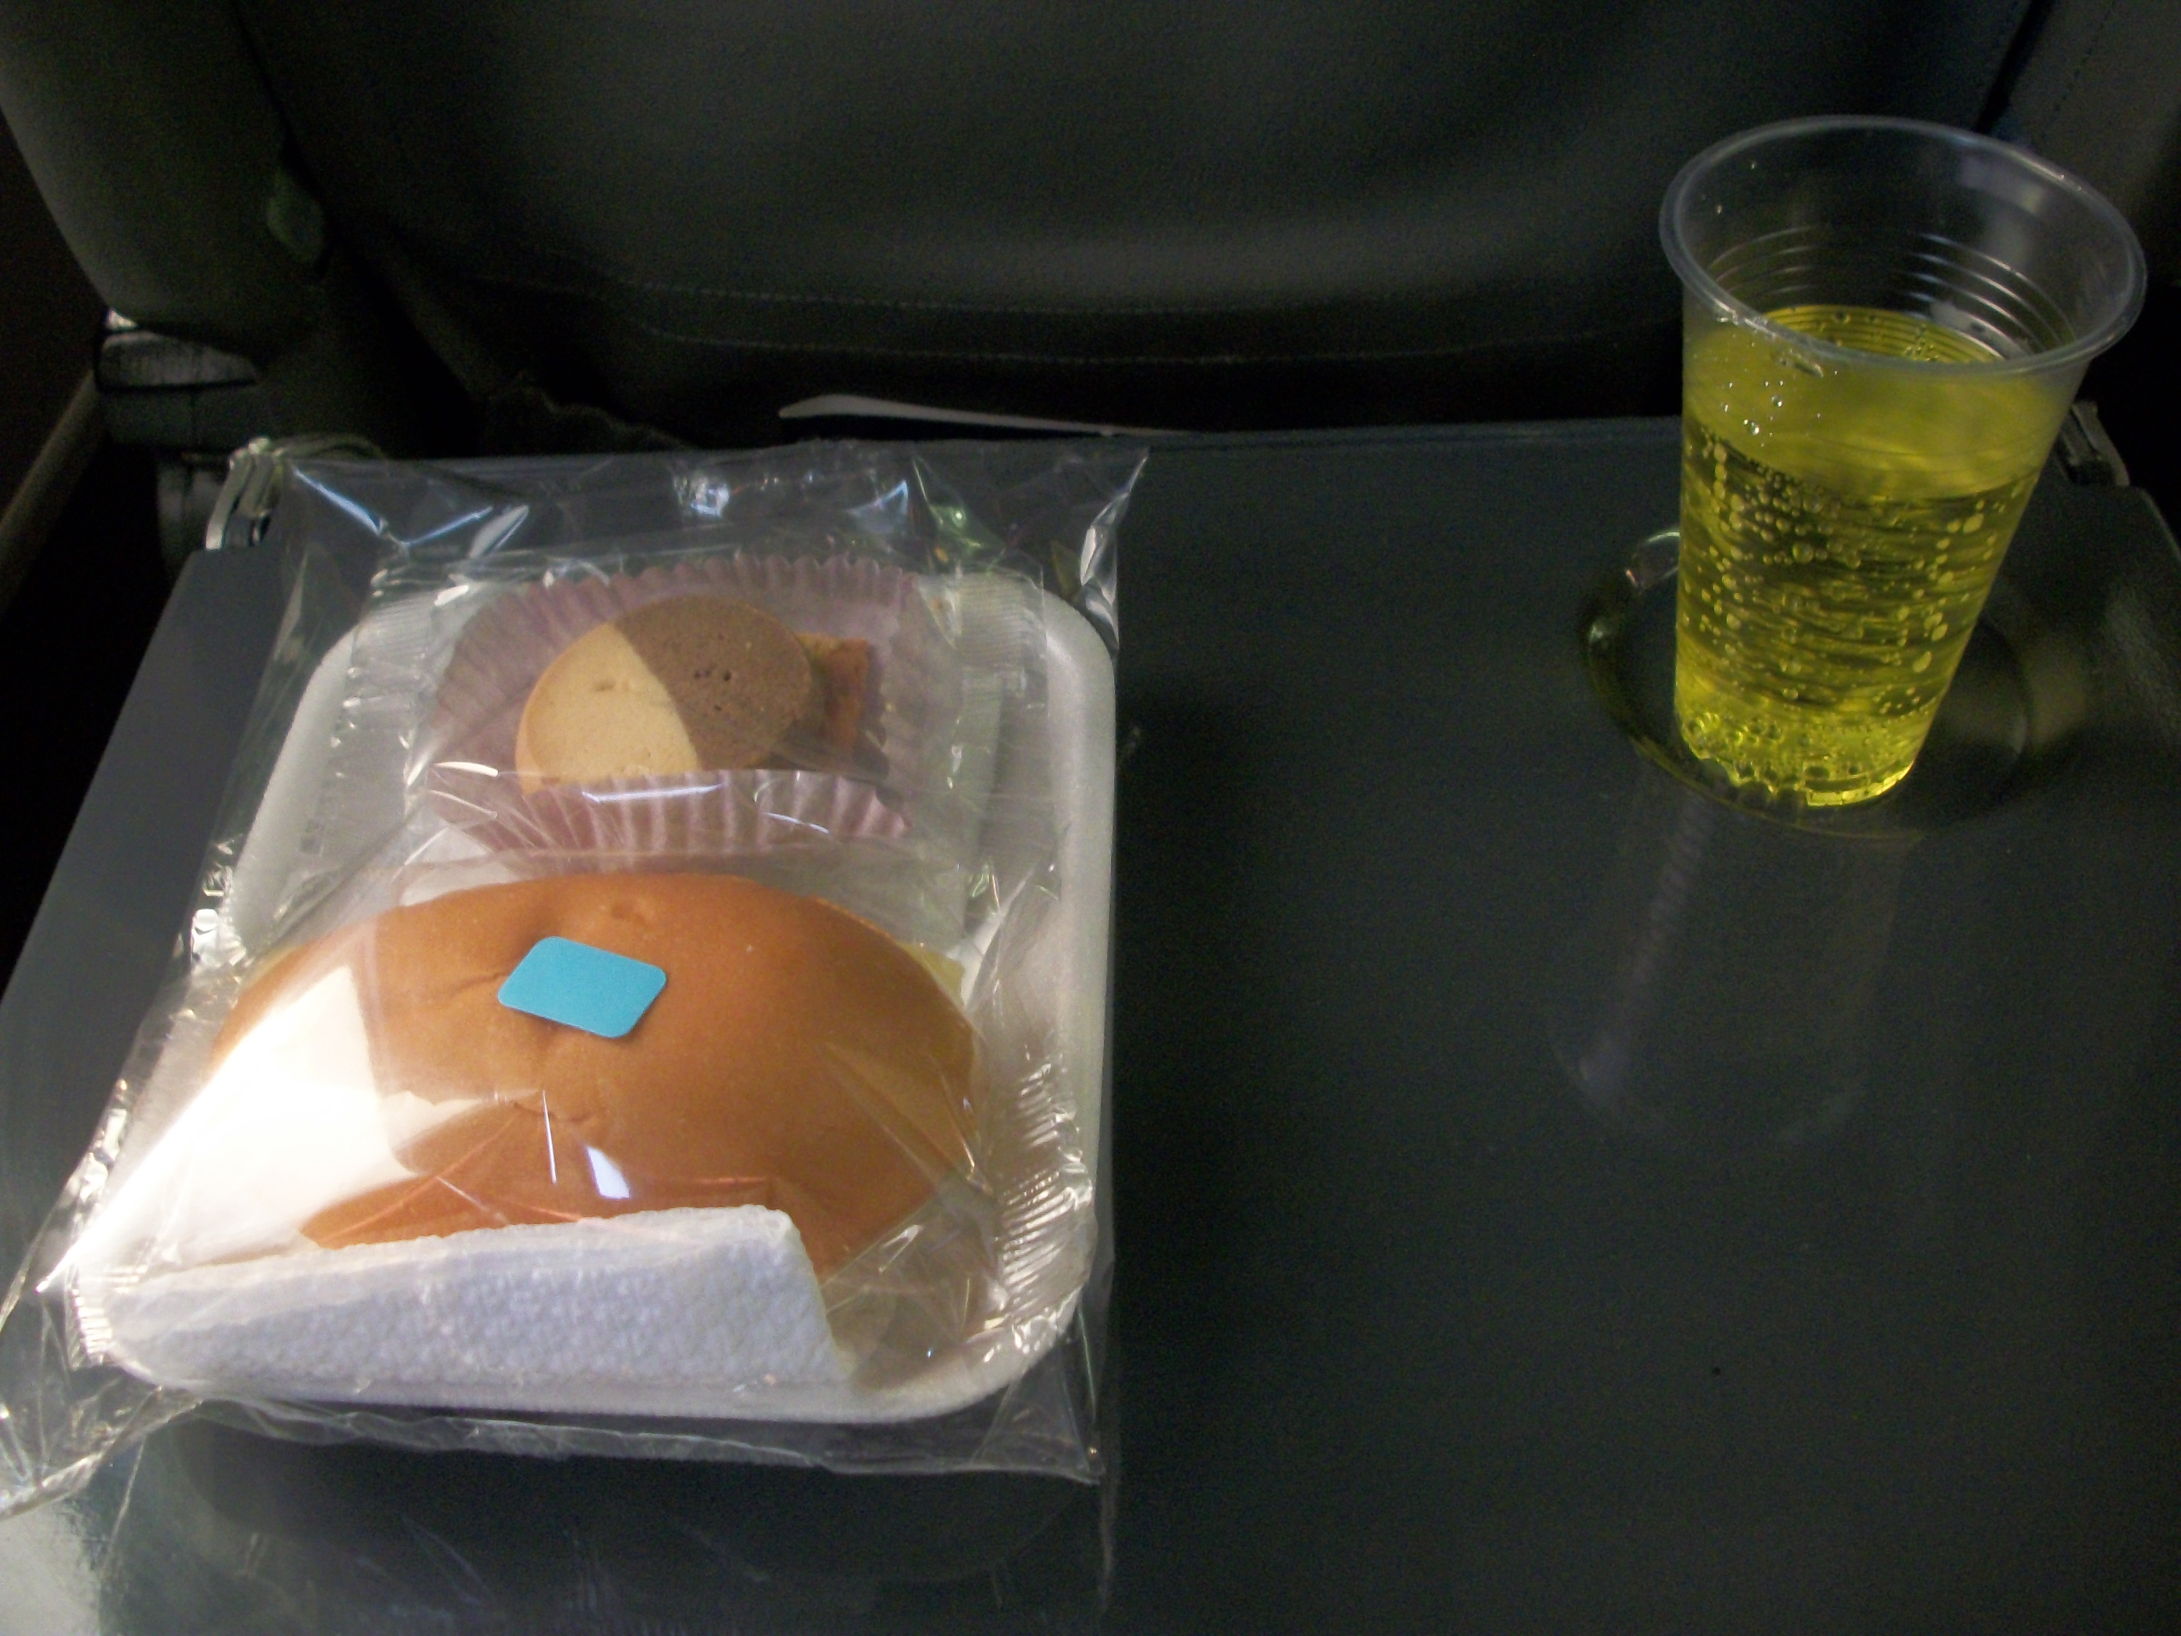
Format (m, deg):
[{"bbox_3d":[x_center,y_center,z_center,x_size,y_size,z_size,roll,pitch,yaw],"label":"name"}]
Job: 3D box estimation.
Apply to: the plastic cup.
[{"bbox_3d":[0.130,-0.054,0.379,0.072,0.102,0.072,-2,46,2],"label":"plastic cup"}]

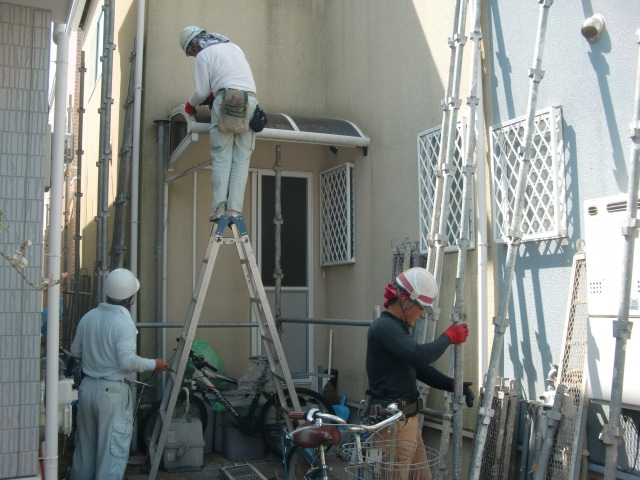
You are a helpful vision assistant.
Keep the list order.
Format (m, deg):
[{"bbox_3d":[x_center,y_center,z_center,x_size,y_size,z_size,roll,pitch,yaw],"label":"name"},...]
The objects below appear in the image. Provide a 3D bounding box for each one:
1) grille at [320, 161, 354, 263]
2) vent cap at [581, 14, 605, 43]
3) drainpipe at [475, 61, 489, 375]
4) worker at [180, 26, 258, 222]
[{"bbox_3d":[0.168,-0.219,6.574,0.075,0.907,0.587,2,-5,-25],"label":"grille"},{"bbox_3d":[1.496,-1.164,3.871,0.095,0.145,0.135,2,-5,-25],"label":"vent cap"},{"bbox_3d":[1.056,-0.136,4.608,0.058,2.296,0.058,2,-5,-25],"label":"drainpipe"},{"bbox_3d":[-0.780,-0.910,5.452,0.500,1.544,0.600,4,-7,-42],"label":"worker"}]

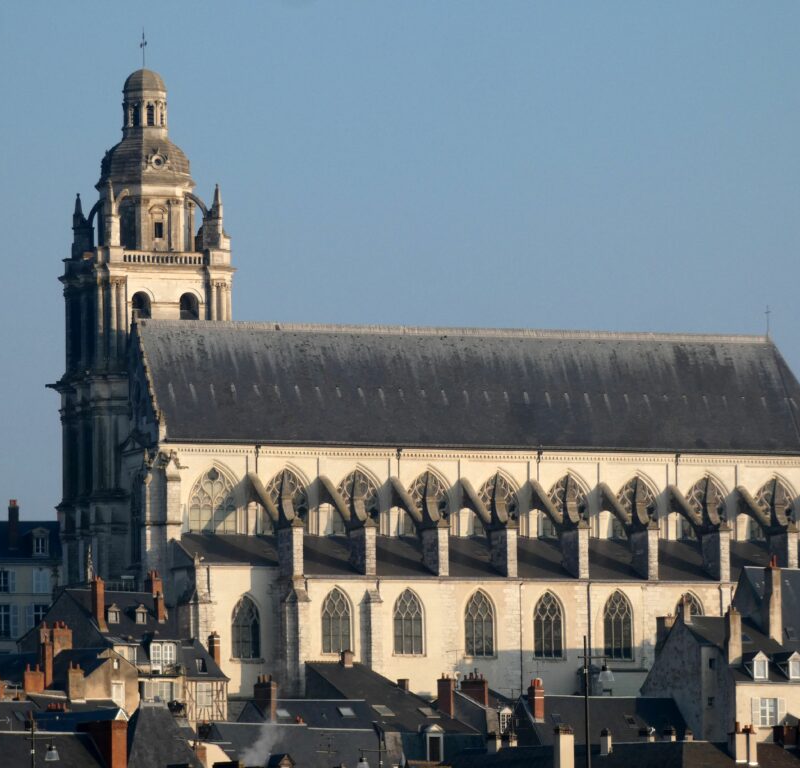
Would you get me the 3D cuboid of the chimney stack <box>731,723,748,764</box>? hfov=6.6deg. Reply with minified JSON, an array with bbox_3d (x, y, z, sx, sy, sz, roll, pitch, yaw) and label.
[{"bbox_3d":[21.123,22.417,435.000,0.850,2.540,0.800,3,-7,-36],"label":"chimney stack"}]

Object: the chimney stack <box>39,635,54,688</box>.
[{"bbox_3d":[-24.811,19.477,490.000,0.650,3.734,0.950,3,-7,-33],"label":"chimney stack"}]

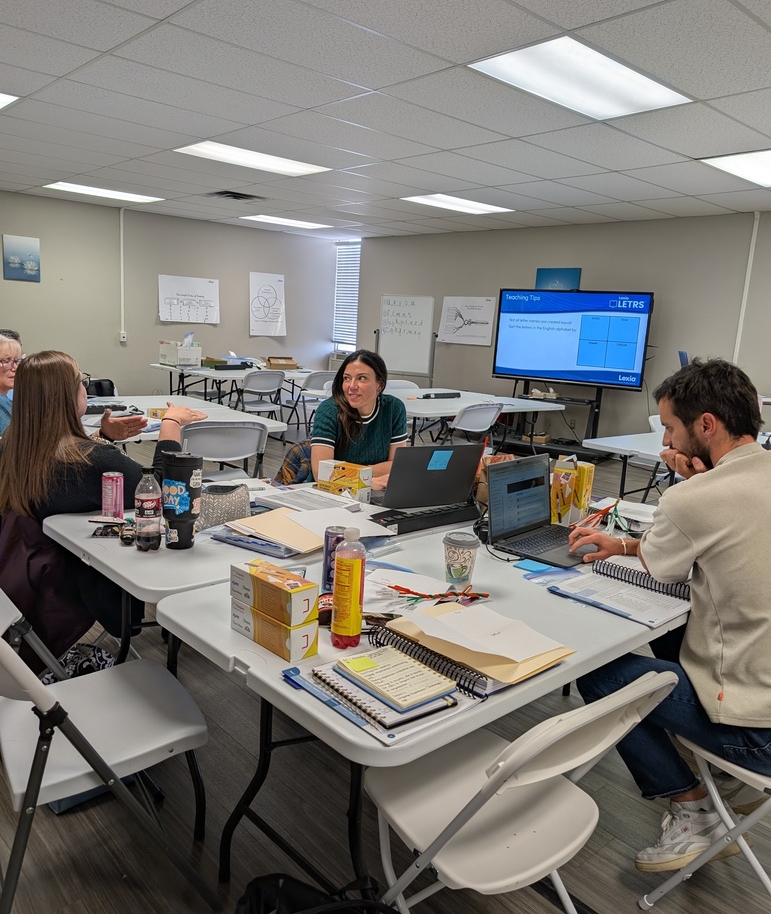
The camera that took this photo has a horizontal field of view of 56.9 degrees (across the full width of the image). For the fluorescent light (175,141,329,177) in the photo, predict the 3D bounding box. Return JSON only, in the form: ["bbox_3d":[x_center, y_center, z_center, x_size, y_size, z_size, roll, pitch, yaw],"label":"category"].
[{"bbox_3d":[-1.046,-2.420,5.756,1.200,0.060,0.600,-7,15,-42],"label":"fluorescent light"}]

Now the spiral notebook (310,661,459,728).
[{"bbox_3d":[-0.006,0.400,1.241,0.158,0.020,0.218,-5,14,-37],"label":"spiral notebook"}]

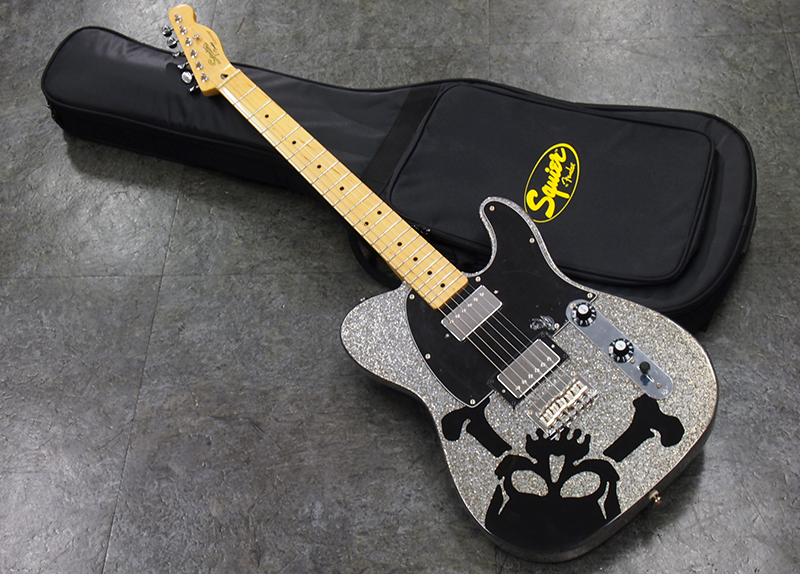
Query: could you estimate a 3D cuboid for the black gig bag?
[{"bbox_3d":[-0.041,-0.202,1.707,1.070,0.085,0.365,16,56,17],"label":"black gig bag"}]

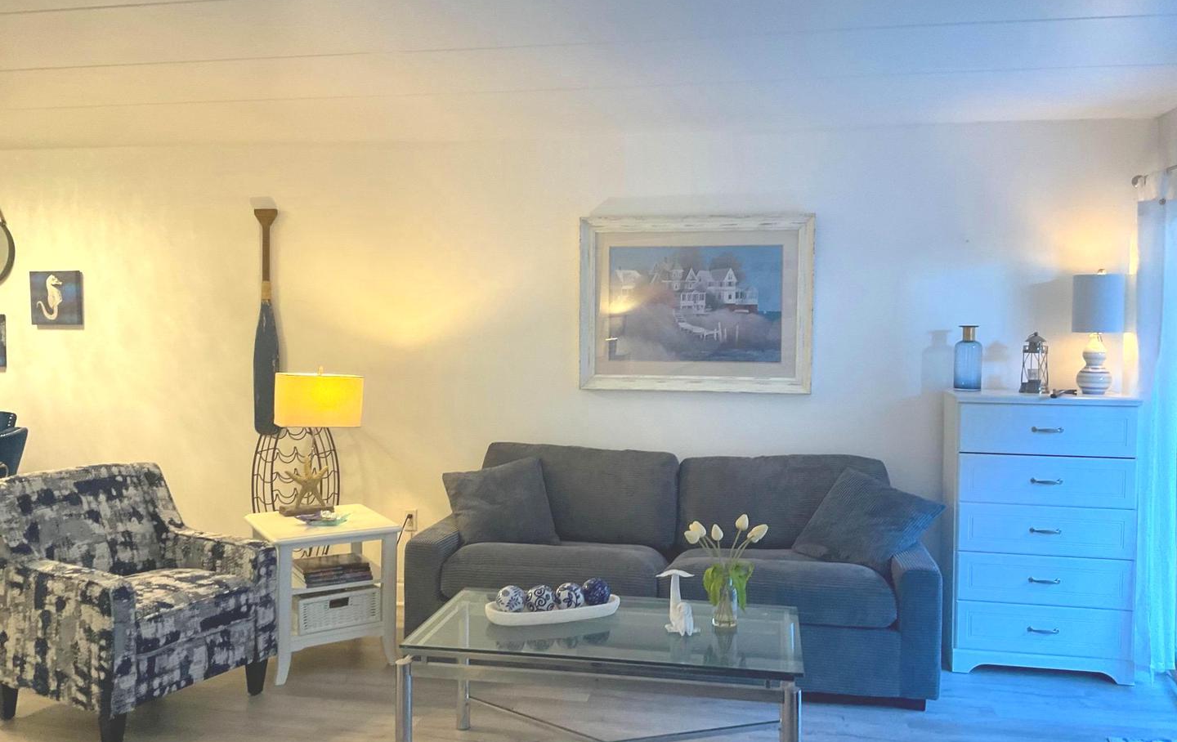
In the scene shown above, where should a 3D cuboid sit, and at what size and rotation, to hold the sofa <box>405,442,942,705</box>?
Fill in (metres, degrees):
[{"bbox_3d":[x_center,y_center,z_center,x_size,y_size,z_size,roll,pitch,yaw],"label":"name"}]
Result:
[{"bbox_3d":[0.369,0.826,4.391,2.151,0.929,0.930,1,2,10],"label":"sofa"}]

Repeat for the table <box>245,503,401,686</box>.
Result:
[{"bbox_3d":[-1.206,0.976,4.441,0.550,0.603,0.607,-1,3,-30],"label":"table"}]

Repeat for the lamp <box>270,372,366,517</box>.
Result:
[{"bbox_3d":[-1.268,0.333,4.639,0.389,0.667,0.222,-1,3,-25],"label":"lamp"}]

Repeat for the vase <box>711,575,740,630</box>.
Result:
[{"bbox_3d":[0.458,0.767,3.307,0.089,0.164,0.089,1,3,11],"label":"vase"}]

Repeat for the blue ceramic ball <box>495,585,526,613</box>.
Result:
[{"bbox_3d":[-0.259,0.756,3.272,0.099,0.099,0.099,0,2,0],"label":"blue ceramic ball"}]

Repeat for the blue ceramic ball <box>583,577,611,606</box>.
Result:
[{"bbox_3d":[0.029,0.777,3.463,0.098,0.098,0.098,0,3,0],"label":"blue ceramic ball"}]

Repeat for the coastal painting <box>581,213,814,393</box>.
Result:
[{"bbox_3d":[0.526,-0.331,4.871,1.139,0.865,0.035,1,2,10],"label":"coastal painting"}]

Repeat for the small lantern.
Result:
[{"bbox_3d":[1.994,-0.035,4.414,0.126,0.277,0.126,1,3,11],"label":"small lantern"}]

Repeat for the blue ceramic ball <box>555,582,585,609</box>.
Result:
[{"bbox_3d":[-0.063,0.779,3.415,0.098,0.098,0.098,0,3,0],"label":"blue ceramic ball"}]

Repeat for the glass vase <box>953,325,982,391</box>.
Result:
[{"bbox_3d":[1.708,-0.056,4.440,0.126,0.294,0.126,1,2,10],"label":"glass vase"}]

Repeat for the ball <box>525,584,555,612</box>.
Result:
[{"bbox_3d":[-0.164,0.780,3.377,0.098,0.098,0.098,0,3,0],"label":"ball"}]

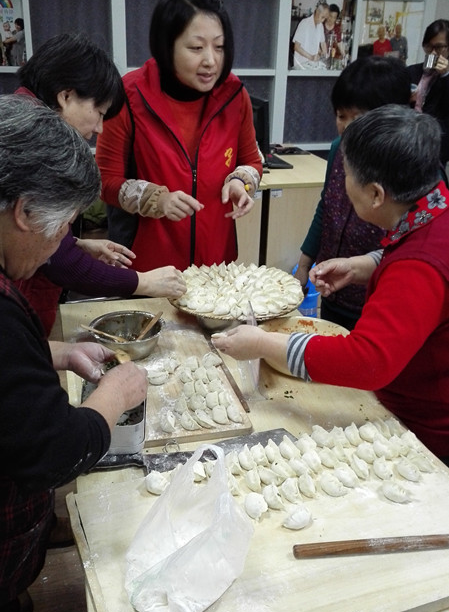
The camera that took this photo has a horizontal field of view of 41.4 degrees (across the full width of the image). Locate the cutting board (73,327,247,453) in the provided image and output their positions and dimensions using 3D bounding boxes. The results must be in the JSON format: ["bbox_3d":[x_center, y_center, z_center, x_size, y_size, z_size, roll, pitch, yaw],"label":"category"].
[{"bbox_3d":[-0.160,0.150,1.259,0.300,0.015,0.505,-4,20,-15],"label":"cutting board"}]

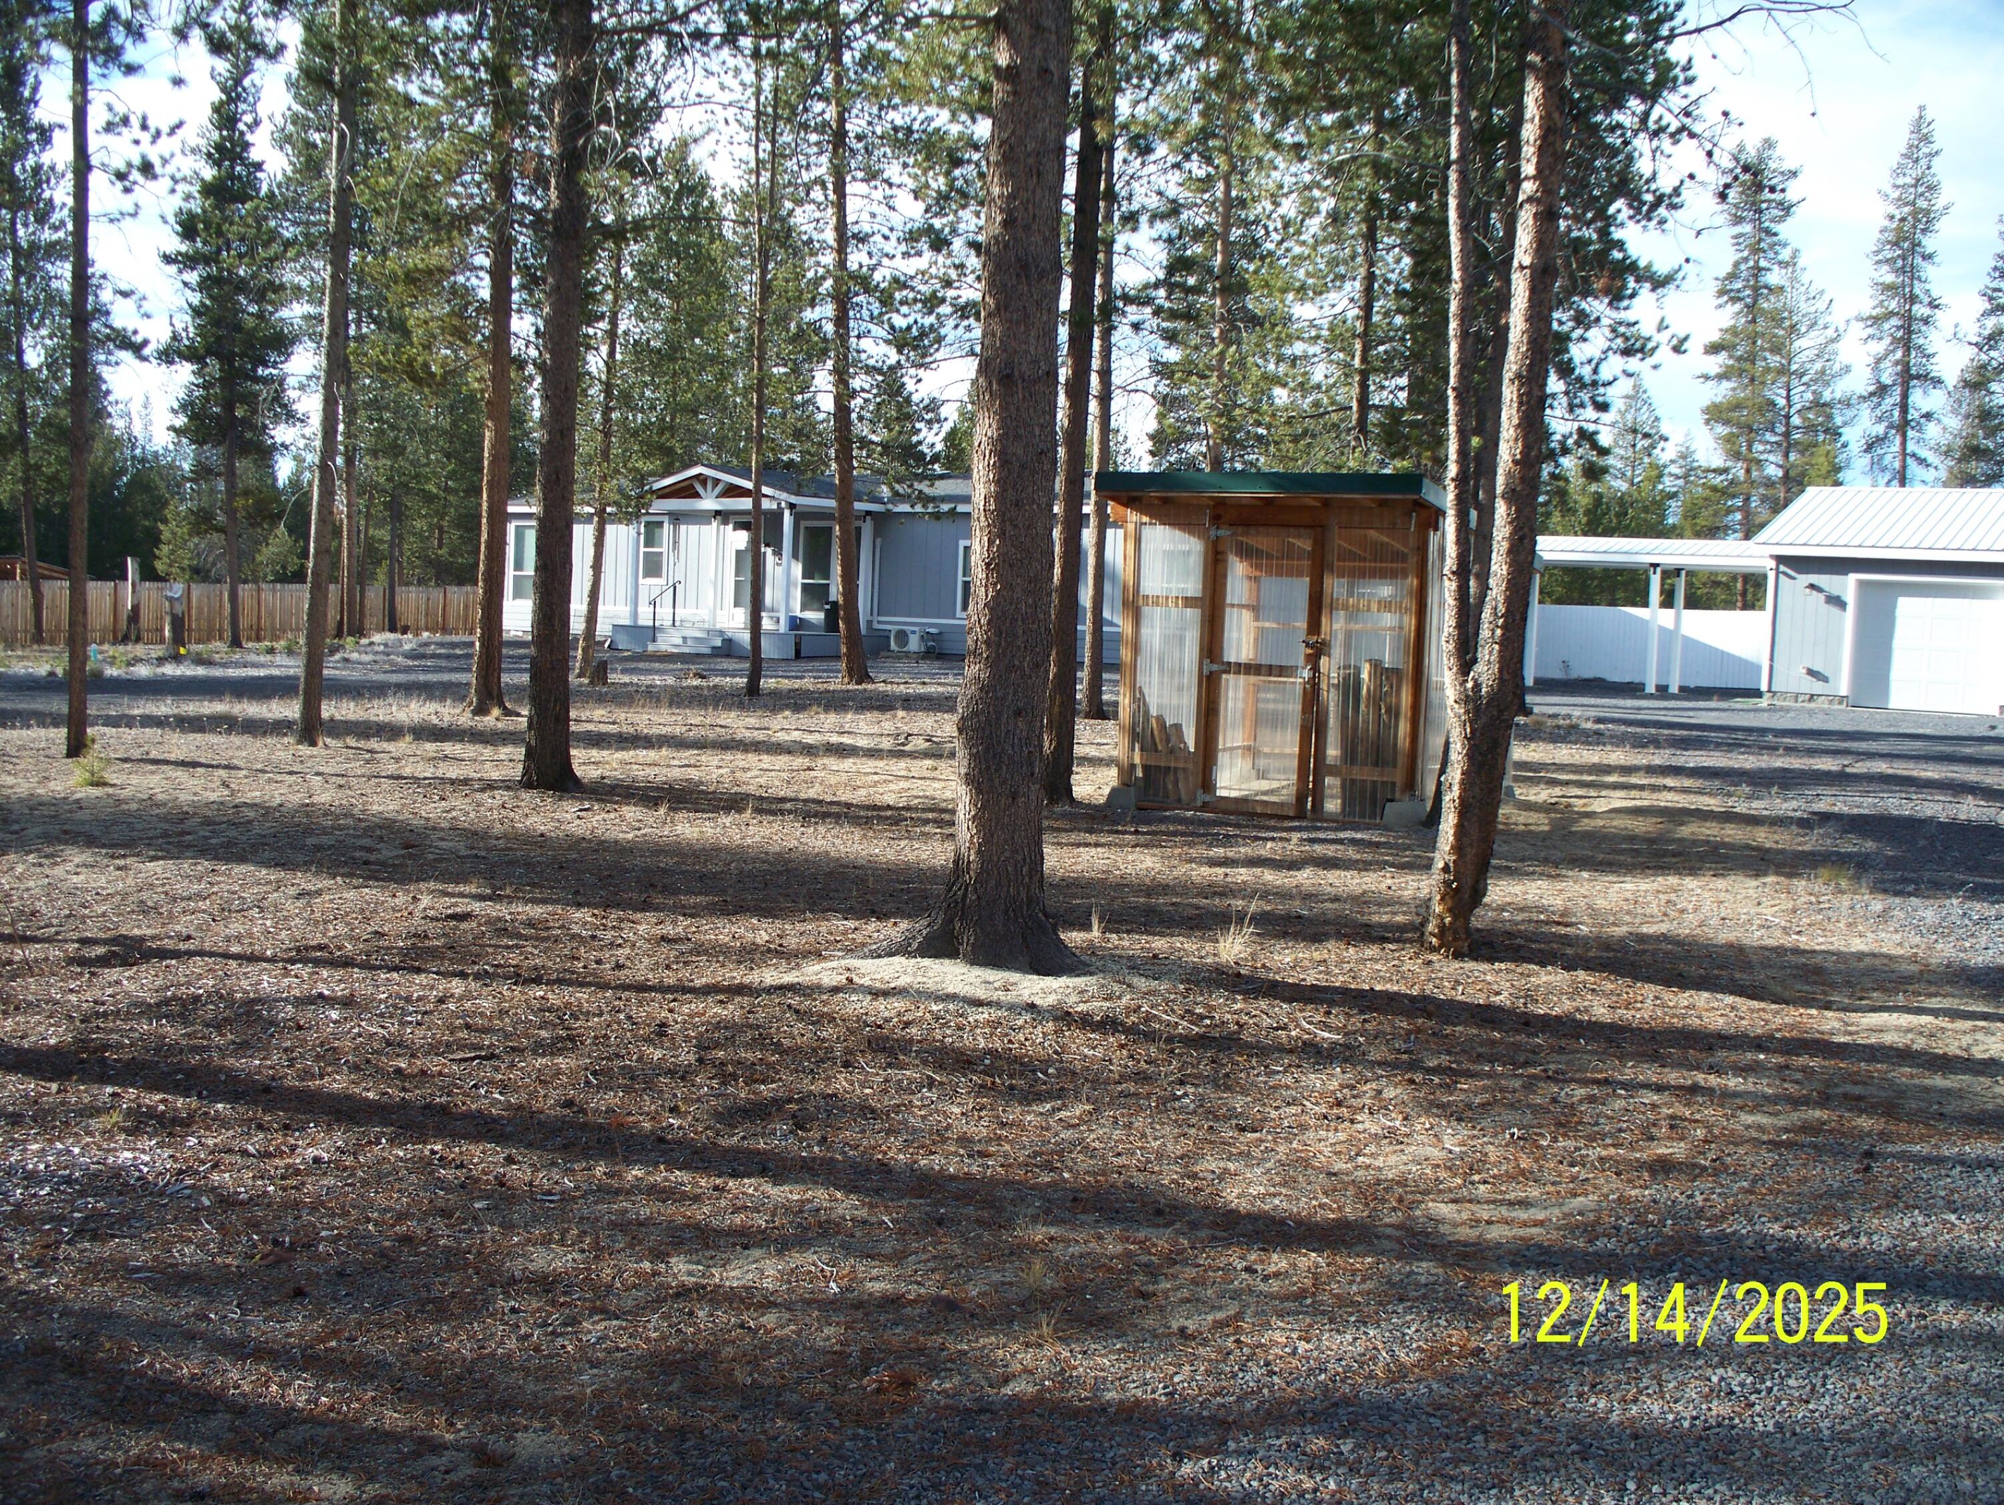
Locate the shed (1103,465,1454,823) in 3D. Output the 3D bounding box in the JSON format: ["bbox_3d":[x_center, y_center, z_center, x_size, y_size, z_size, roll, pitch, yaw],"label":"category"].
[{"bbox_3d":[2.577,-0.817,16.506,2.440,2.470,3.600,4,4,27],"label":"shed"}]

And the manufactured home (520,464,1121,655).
[{"bbox_3d":[-1.669,-3.863,41.861,18.200,3.580,10.000,5,5,37],"label":"manufactured home"}]

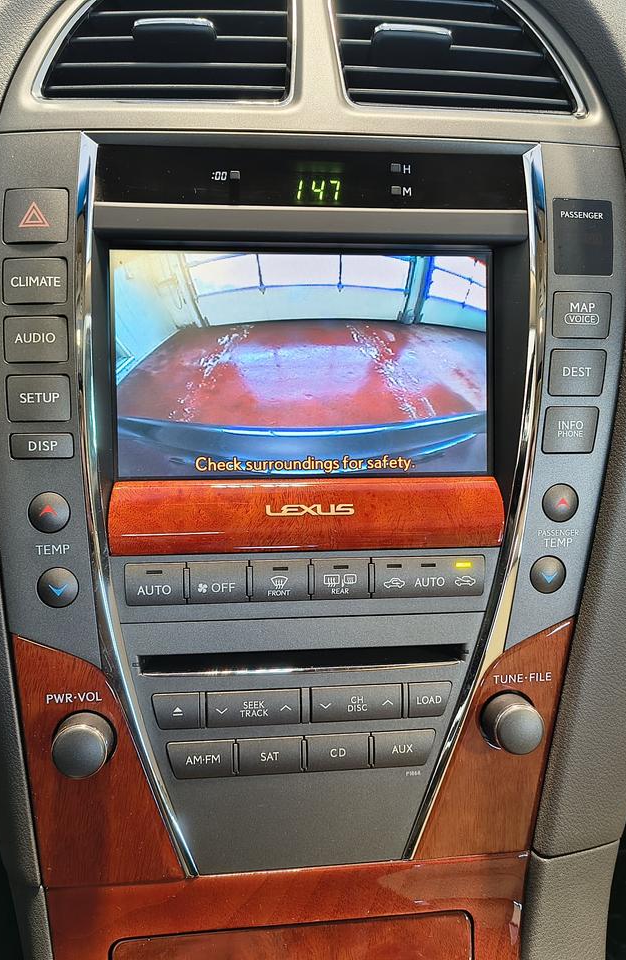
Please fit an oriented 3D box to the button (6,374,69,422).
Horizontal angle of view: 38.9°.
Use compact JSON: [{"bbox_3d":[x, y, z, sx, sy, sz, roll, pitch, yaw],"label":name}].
[{"bbox_3d":[-0.101,-0.030,0.327,0.023,0.017,0.007,-1,15,-6],"label":"button"}]

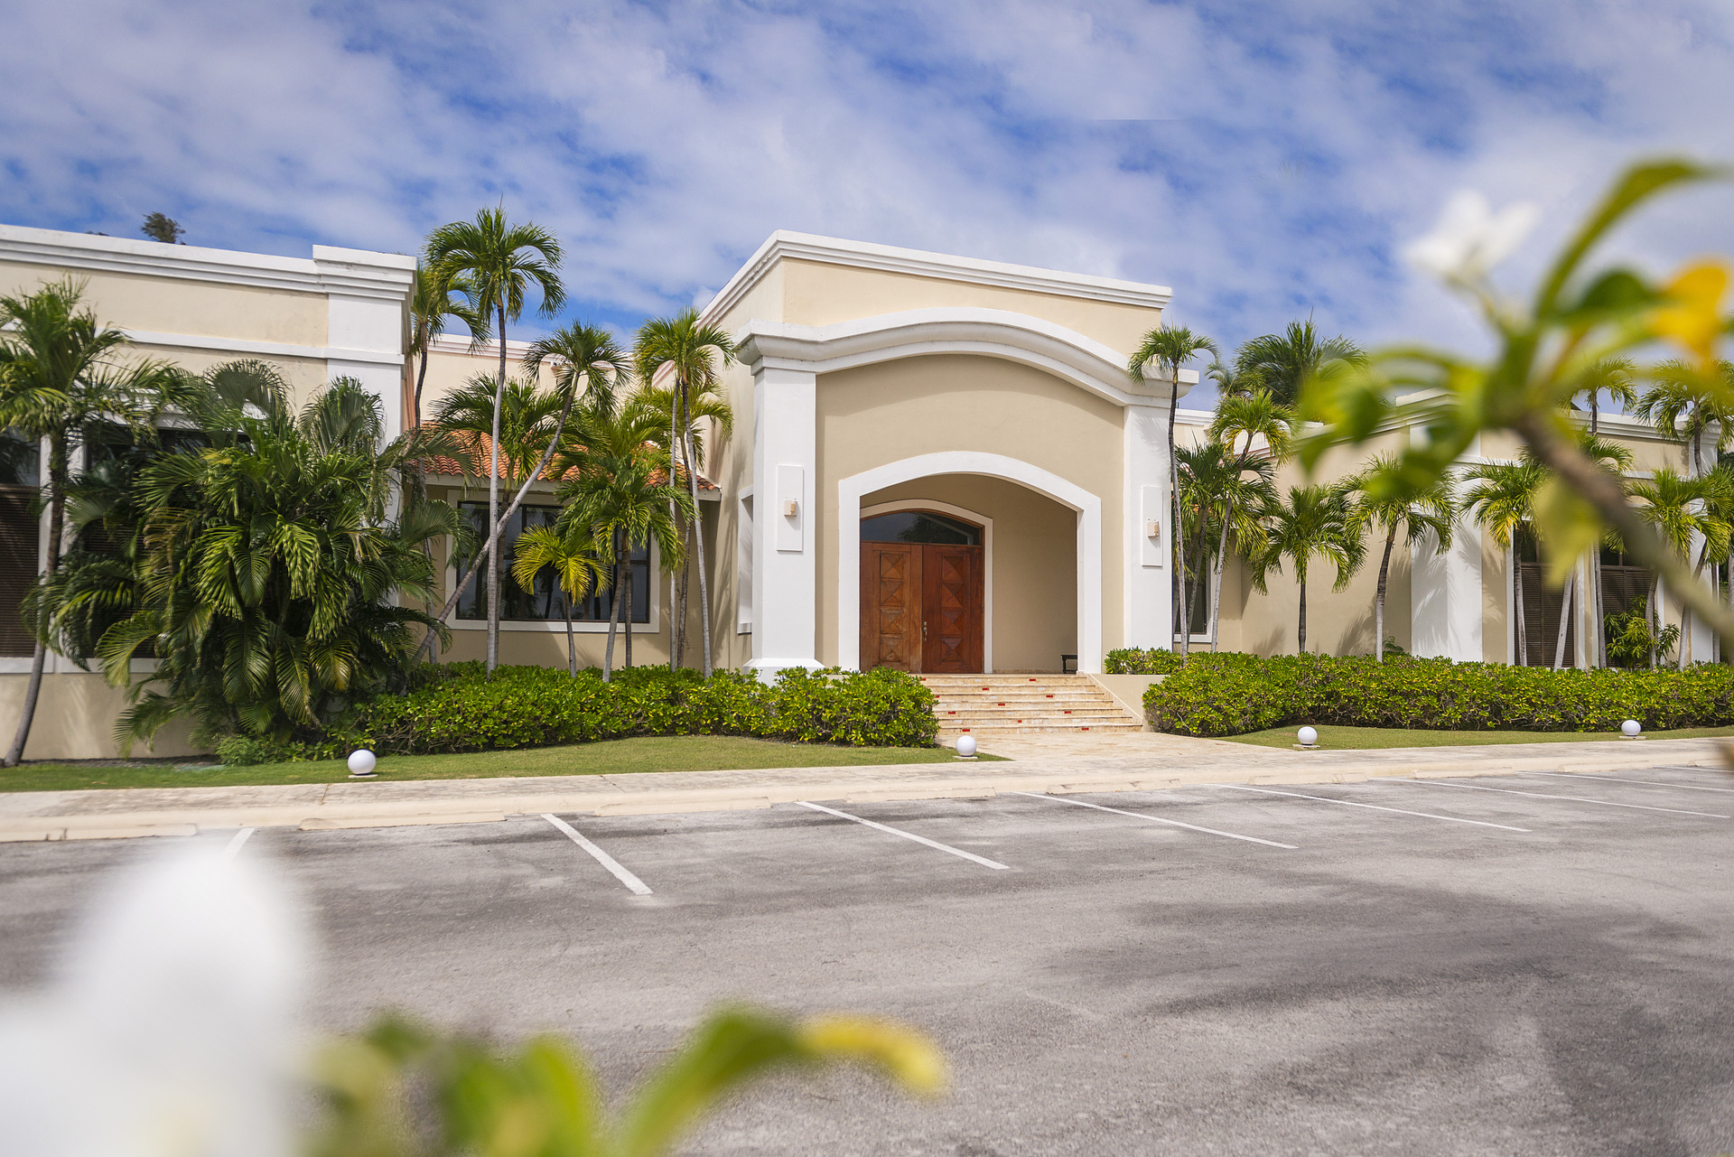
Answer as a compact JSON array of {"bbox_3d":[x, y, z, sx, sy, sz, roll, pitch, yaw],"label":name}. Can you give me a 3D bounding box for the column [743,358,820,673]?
[{"bbox_3d":[-1.706,-0.945,23.267,1.232,6.767,0.959,2,-4,-21],"label":"column"}]

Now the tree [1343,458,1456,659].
[{"bbox_3d":[12.571,0.055,27.227,2.373,6.023,2.373,2,-4,-21],"label":"tree"}]

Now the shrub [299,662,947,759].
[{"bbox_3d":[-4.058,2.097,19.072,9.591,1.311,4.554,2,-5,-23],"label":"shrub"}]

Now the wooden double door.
[{"bbox_3d":[1.306,0.730,27.354,3.252,3.031,0.121,2,-4,-21],"label":"wooden double door"}]

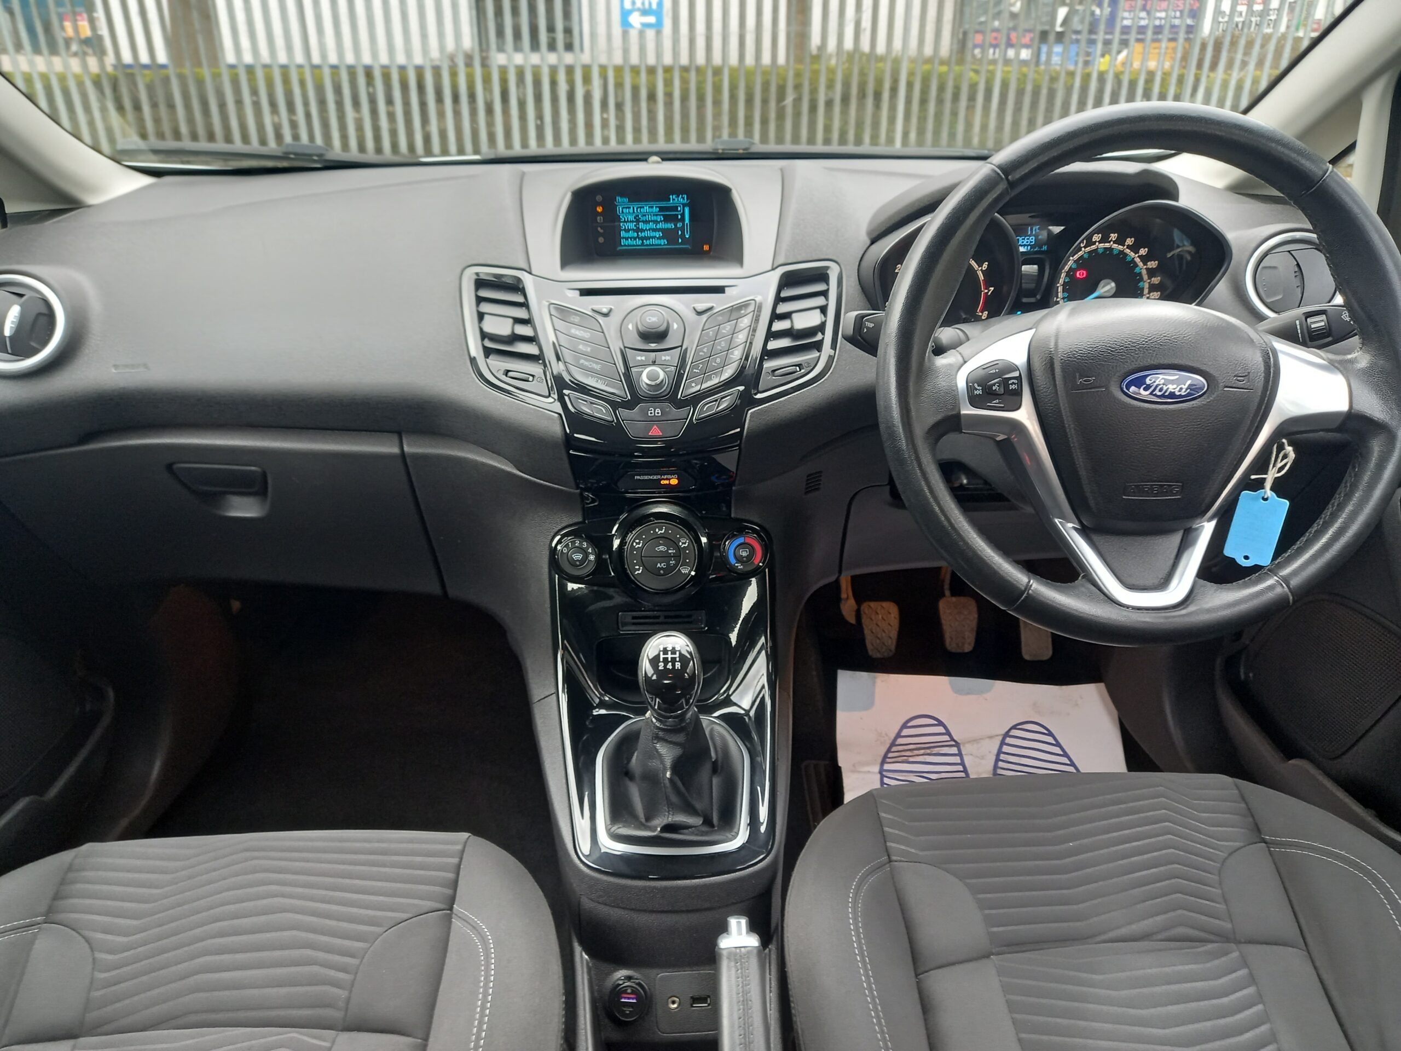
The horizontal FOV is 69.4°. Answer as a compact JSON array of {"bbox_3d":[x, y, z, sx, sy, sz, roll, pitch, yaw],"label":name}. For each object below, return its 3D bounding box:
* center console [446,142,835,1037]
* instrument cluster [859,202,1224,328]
[{"bbox_3d":[-0.031,0.013,0.811,0.336,0.500,0.600,-1,27,-3],"label":"center console"},{"bbox_3d":[0.307,-0.234,0.916,0.320,0.125,0.085,-1,15,-2],"label":"instrument cluster"}]

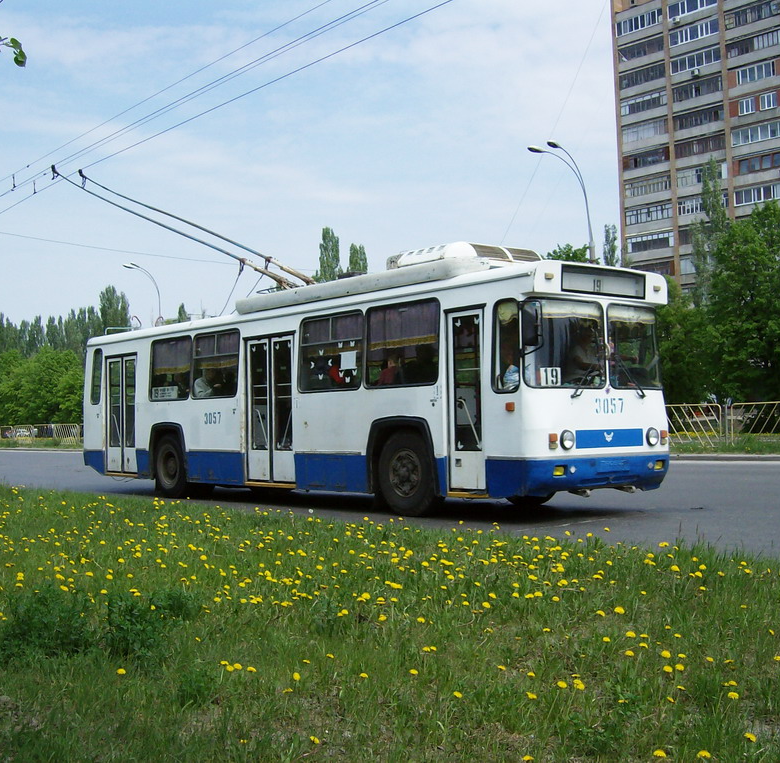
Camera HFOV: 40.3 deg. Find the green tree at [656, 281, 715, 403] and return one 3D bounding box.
[{"bbox_3d":[10.342,-0.722,38.419,3.600,6.035,3.600,1,-3,-40],"label":"green tree"}]

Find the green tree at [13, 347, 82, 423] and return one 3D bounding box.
[{"bbox_3d":[-26.581,1.046,82.404,5.200,7.538,5.200,1,-3,-40],"label":"green tree"}]

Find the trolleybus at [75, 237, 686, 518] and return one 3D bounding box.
[{"bbox_3d":[-1.255,0.123,16.825,2.500,3.460,11.720,1,-3,-40],"label":"trolleybus"}]

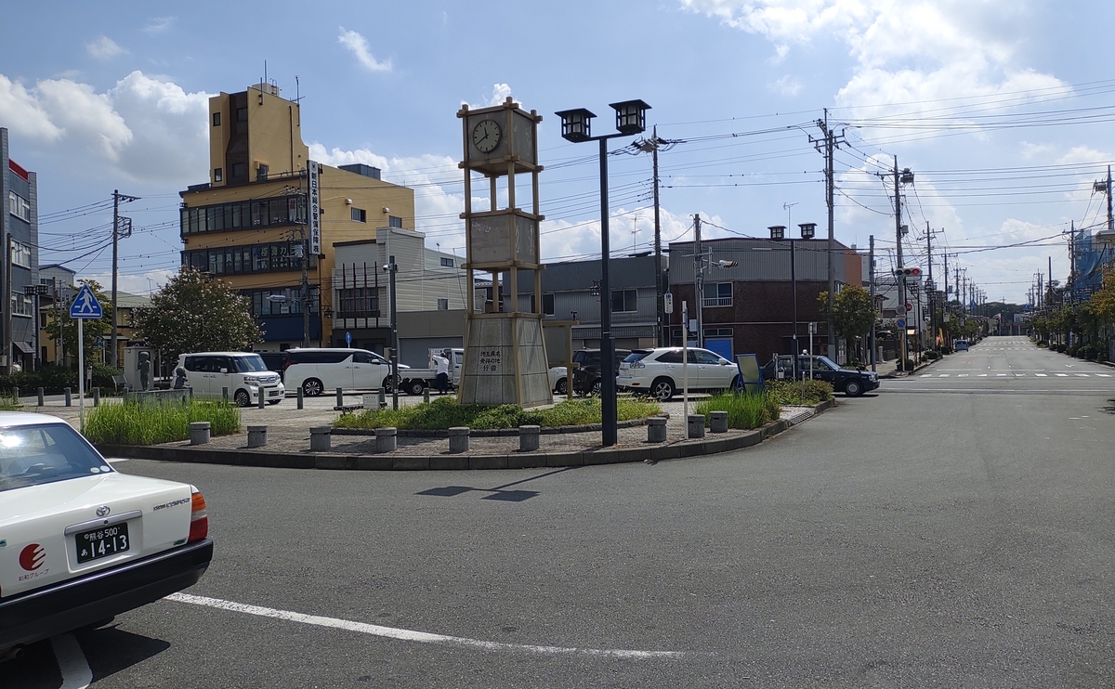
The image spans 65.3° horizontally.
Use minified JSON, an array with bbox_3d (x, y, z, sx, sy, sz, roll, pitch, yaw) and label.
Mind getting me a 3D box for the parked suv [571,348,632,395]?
[{"bbox_3d":[2.923,0.968,33.119,4.550,1.660,1.800,-1,0,-14],"label":"parked suv"}]

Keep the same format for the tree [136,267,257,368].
[{"bbox_3d":[-17.181,-0.611,41.500,5.800,5.750,5.600,-1,0,-22],"label":"tree"}]

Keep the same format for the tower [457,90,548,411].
[{"bbox_3d":[-1.276,-2.111,20.502,1.670,7.030,1.670,-1,0,26],"label":"tower"}]

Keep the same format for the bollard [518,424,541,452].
[{"bbox_3d":[-0.455,1.532,14.200,0.345,0.390,0.345,-1,0,-2],"label":"bollard"}]

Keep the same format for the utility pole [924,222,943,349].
[{"bbox_3d":[35.393,-5.091,82.000,1.750,12.900,0.700,-1,0,27],"label":"utility pole"}]

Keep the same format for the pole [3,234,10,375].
[{"bbox_3d":[-29.054,-1.675,46.000,0.320,8.350,0.320,1,0,26],"label":"pole"}]

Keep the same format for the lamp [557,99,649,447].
[{"bbox_3d":[0.852,-1.209,15.280,1.610,5.920,0.580,-1,0,25],"label":"lamp"}]

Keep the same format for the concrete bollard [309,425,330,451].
[{"bbox_3d":[-4.067,1.610,14.900,0.345,0.390,0.345,-1,0,-15],"label":"concrete bollard"}]

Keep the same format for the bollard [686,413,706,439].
[{"bbox_3d":[2.550,1.517,16.039,0.355,0.400,0.355,-1,0,9],"label":"bollard"}]

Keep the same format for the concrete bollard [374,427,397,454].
[{"bbox_3d":[-2.898,1.632,14.679,0.355,0.400,0.355,-1,0,-11],"label":"concrete bollard"}]

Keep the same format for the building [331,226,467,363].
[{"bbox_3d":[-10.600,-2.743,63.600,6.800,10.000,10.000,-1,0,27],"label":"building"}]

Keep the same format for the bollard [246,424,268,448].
[{"bbox_3d":[-5.275,1.598,15.300,0.330,0.400,0.330,-1,0,27],"label":"bollard"}]

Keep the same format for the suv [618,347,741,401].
[{"bbox_3d":[4.282,0.902,28.100,4.730,1.680,1.845,-1,0,-16],"label":"suv"}]

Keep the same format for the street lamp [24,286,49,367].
[{"bbox_3d":[-29.615,-0.279,49.506,1.600,5.900,0.580,-1,0,25],"label":"street lamp"}]

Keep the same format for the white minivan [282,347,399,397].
[{"bbox_3d":[-8.191,1.069,34.600,4.940,1.930,1.850,-1,0,-5],"label":"white minivan"}]

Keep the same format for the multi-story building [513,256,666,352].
[{"bbox_3d":[3.143,-1.638,59.176,10.900,7.200,10.000,-1,0,26],"label":"multi-story building"}]

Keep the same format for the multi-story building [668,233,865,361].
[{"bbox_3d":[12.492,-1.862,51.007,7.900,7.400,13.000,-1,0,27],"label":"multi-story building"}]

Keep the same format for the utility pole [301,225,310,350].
[{"bbox_3d":[-17.497,-3.610,60.500,0.450,12.000,0.450,-1,0,27],"label":"utility pole"}]

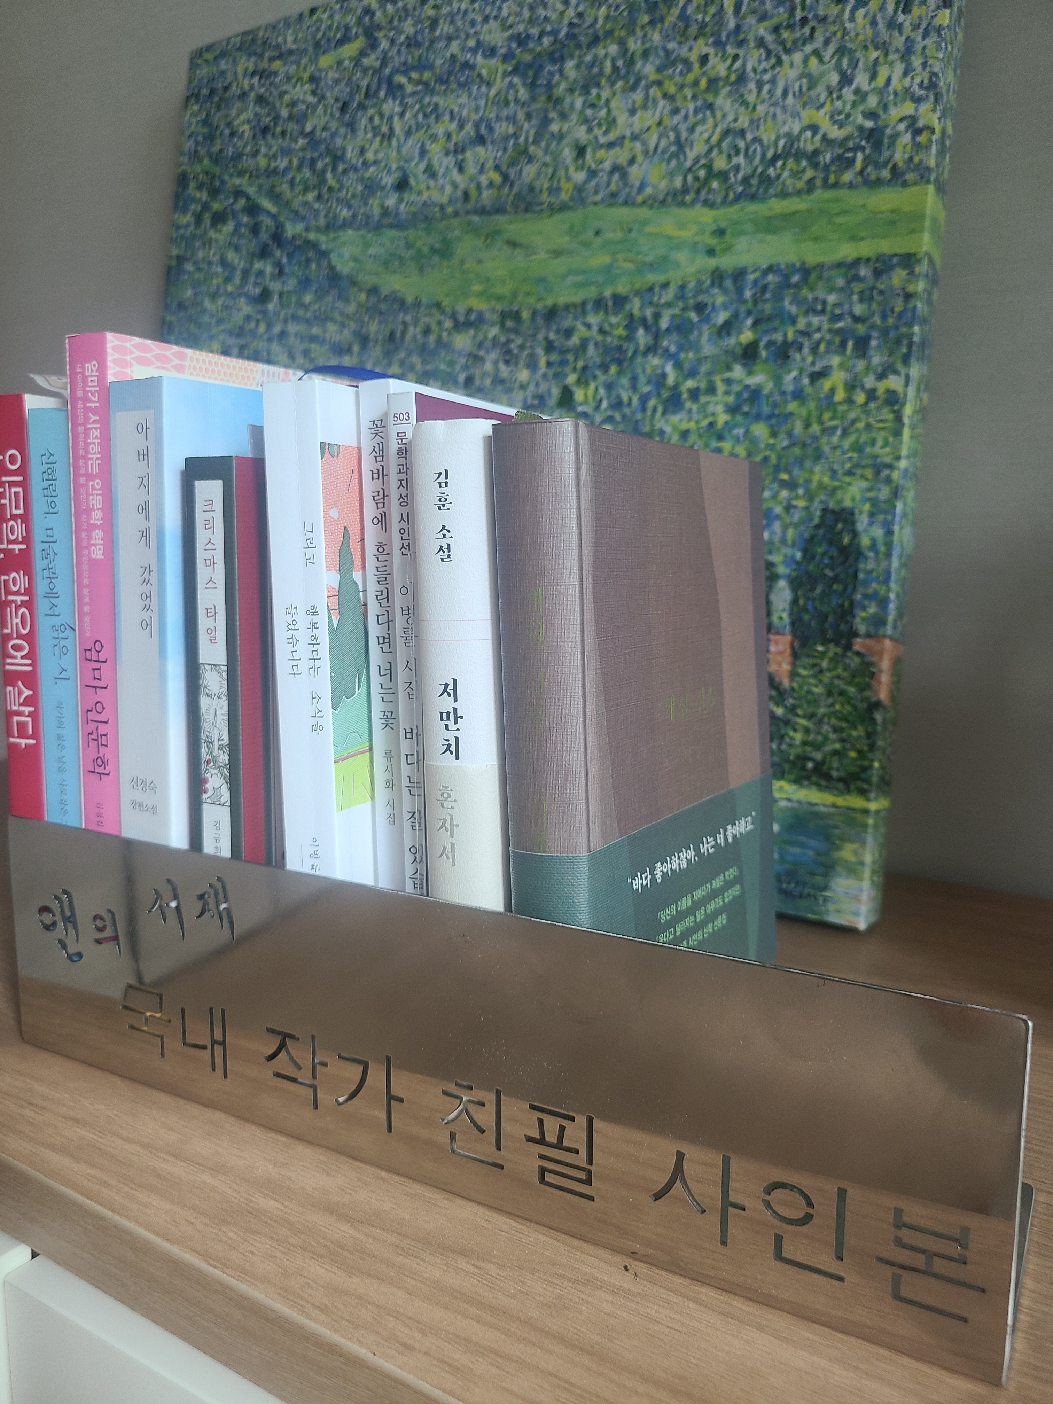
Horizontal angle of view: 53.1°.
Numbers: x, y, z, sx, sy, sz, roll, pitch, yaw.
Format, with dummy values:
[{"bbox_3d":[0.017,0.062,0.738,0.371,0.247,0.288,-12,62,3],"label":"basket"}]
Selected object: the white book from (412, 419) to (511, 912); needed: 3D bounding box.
[{"bbox_3d":[0.016,0.022,0.320,0.022,0.193,0.135,3,8,28],"label":"white book"}]

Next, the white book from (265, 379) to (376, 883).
[{"bbox_3d":[-0.026,0.012,0.340,0.018,0.206,0.131,3,9,29],"label":"white book"}]

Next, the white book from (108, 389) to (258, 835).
[{"bbox_3d":[-0.072,0.006,0.369,0.024,0.211,0.145,8,11,33],"label":"white book"}]

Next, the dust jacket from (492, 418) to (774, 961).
[{"bbox_3d":[0.040,0.024,0.308,0.022,0.192,0.138,1,8,30],"label":"dust jacket"}]

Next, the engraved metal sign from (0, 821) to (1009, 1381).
[{"bbox_3d":[-0.018,0.082,0.312,0.301,0.079,0.079,5,10,28],"label":"engraved metal sign"}]

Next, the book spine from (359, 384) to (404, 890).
[{"bbox_3d":[-0.005,0.015,0.328,0.009,0.205,0.129,3,8,28],"label":"book spine"}]

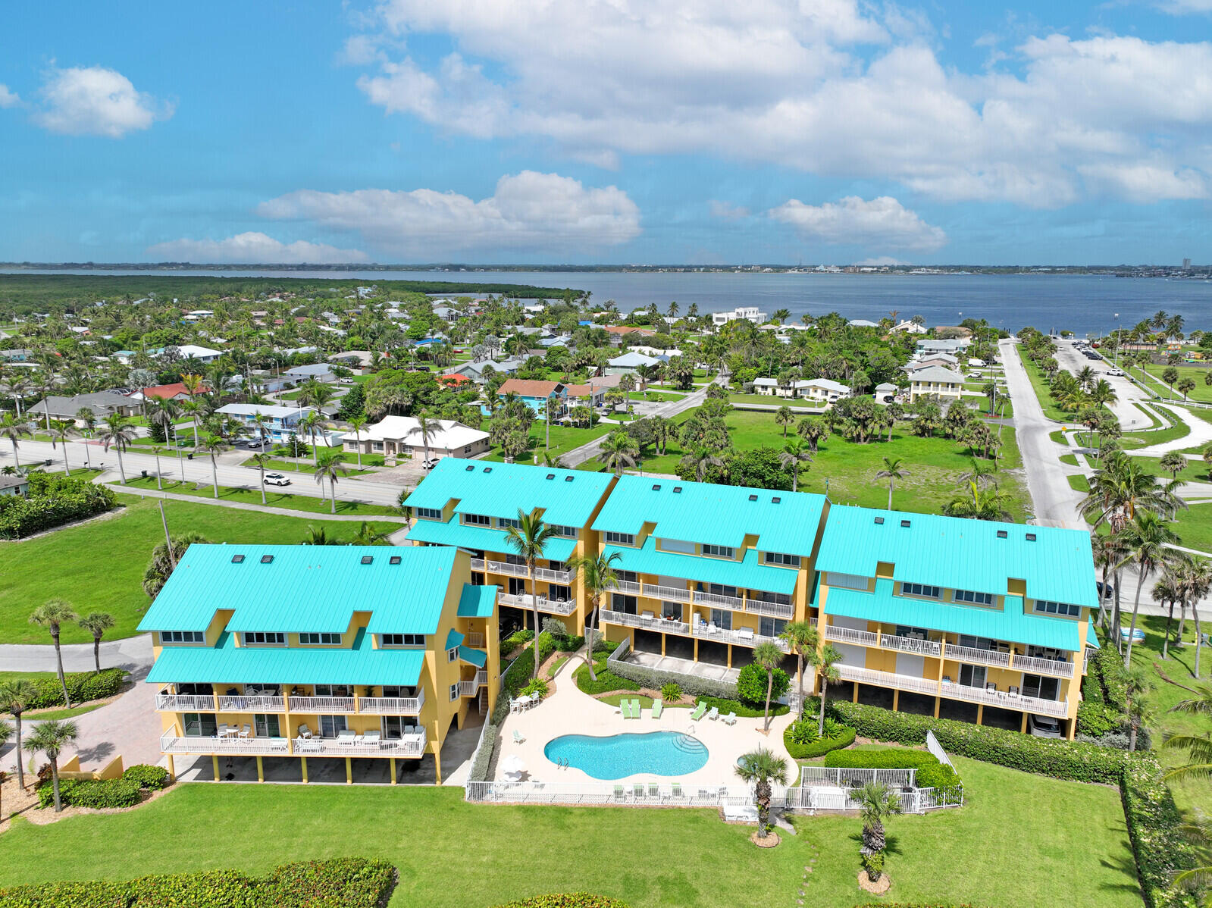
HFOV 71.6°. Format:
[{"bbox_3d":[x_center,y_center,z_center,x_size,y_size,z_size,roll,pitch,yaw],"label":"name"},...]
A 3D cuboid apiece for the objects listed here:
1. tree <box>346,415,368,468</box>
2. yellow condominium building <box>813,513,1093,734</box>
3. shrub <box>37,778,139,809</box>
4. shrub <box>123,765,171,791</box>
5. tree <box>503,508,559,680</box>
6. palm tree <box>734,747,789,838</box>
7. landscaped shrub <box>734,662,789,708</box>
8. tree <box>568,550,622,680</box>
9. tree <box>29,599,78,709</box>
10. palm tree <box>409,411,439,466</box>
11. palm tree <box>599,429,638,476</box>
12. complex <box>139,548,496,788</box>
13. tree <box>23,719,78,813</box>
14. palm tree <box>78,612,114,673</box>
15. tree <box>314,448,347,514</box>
[{"bbox_3d":[-41.246,-1.782,139.665,3.600,9.300,3.600,0,13,0],"label":"tree"},{"bbox_3d":[26.147,11.551,64.615,18.076,13.497,15.203,5,14,21],"label":"yellow condominium building"},{"bbox_3d":[-32.909,21.657,53.635,6.100,1.100,1.800,0,13,0],"label":"shrub"},{"bbox_3d":[-30.101,21.280,55.419,3.000,1.050,1.800,0,13,0],"label":"shrub"},{"bbox_3d":[-5.715,11.011,64.974,4.158,14.034,4.158,-1,13,-5],"label":"tree"},{"bbox_3d":[8.761,19.369,47.740,3.103,5.342,3.103,3,13,12],"label":"palm tree"},{"bbox_3d":[12.108,18.032,65.378,4.100,3.650,3.900,0,13,0],"label":"landscaped shrub"},{"bbox_3d":[-0.931,13.420,68.751,4.300,11.100,4.200,0,13,0],"label":"tree"},{"bbox_3d":[-41.585,15.396,63.918,3.712,8.781,3.712,0,13,0],"label":"tree"},{"bbox_3d":[-27.512,-1.225,127.567,4.479,10.267,4.479,-3,13,-12],"label":"palm tree"},{"bbox_3d":[1.951,1.643,124.356,5.715,10.559,5.715,0,13,0],"label":"palm tree"},{"bbox_3d":[-18.848,13.619,60.052,20.890,14.470,16.120,0,13,1],"label":"complex"},{"bbox_3d":[-32.696,18.619,49.889,2.707,5.852,2.707,-9,16,-35],"label":"tree"},{"bbox_3d":[-41.237,15.843,68.500,2.800,6.300,2.800,0,13,0],"label":"palm tree"},{"bbox_3d":[-37.759,3.797,115.704,4.500,9.000,4.500,0,13,0],"label":"tree"}]

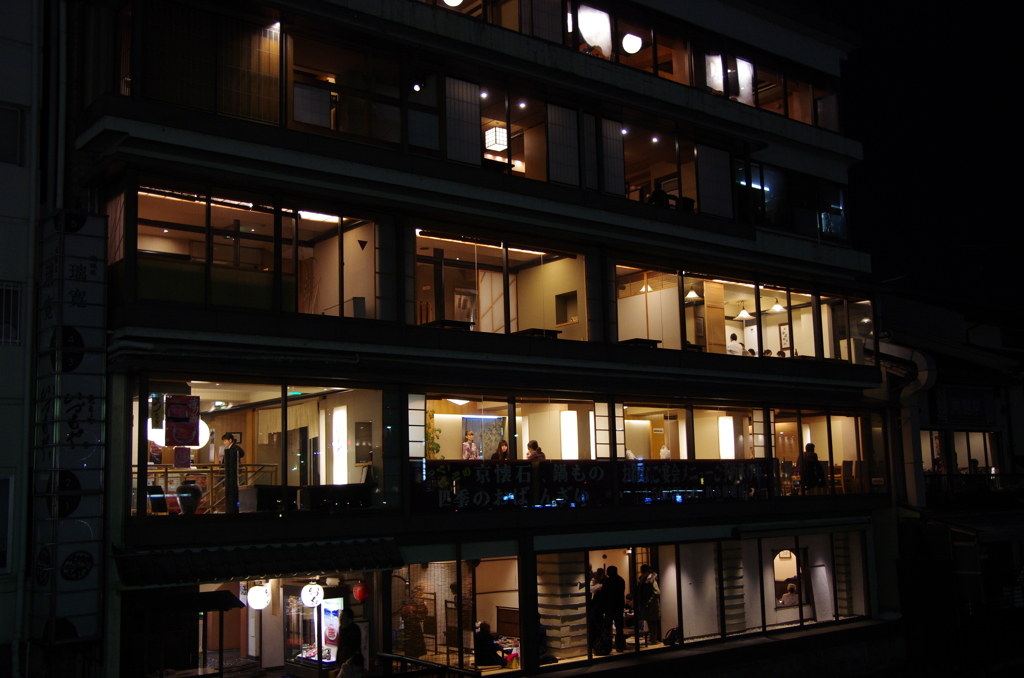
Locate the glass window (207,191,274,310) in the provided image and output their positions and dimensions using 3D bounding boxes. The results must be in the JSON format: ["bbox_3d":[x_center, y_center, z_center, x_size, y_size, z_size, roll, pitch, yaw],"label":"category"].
[{"bbox_3d":[-4.491,-1.458,17.040,1.161,1.878,0.100,5,-10,-36],"label":"glass window"}]

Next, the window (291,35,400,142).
[{"bbox_3d":[-3.009,-4.471,18.513,2.249,1.702,0.100,5,-10,-37],"label":"window"}]

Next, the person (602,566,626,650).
[{"bbox_3d":[2.110,5.648,21.373,0.520,1.720,0.360,-1,-8,-3],"label":"person"}]

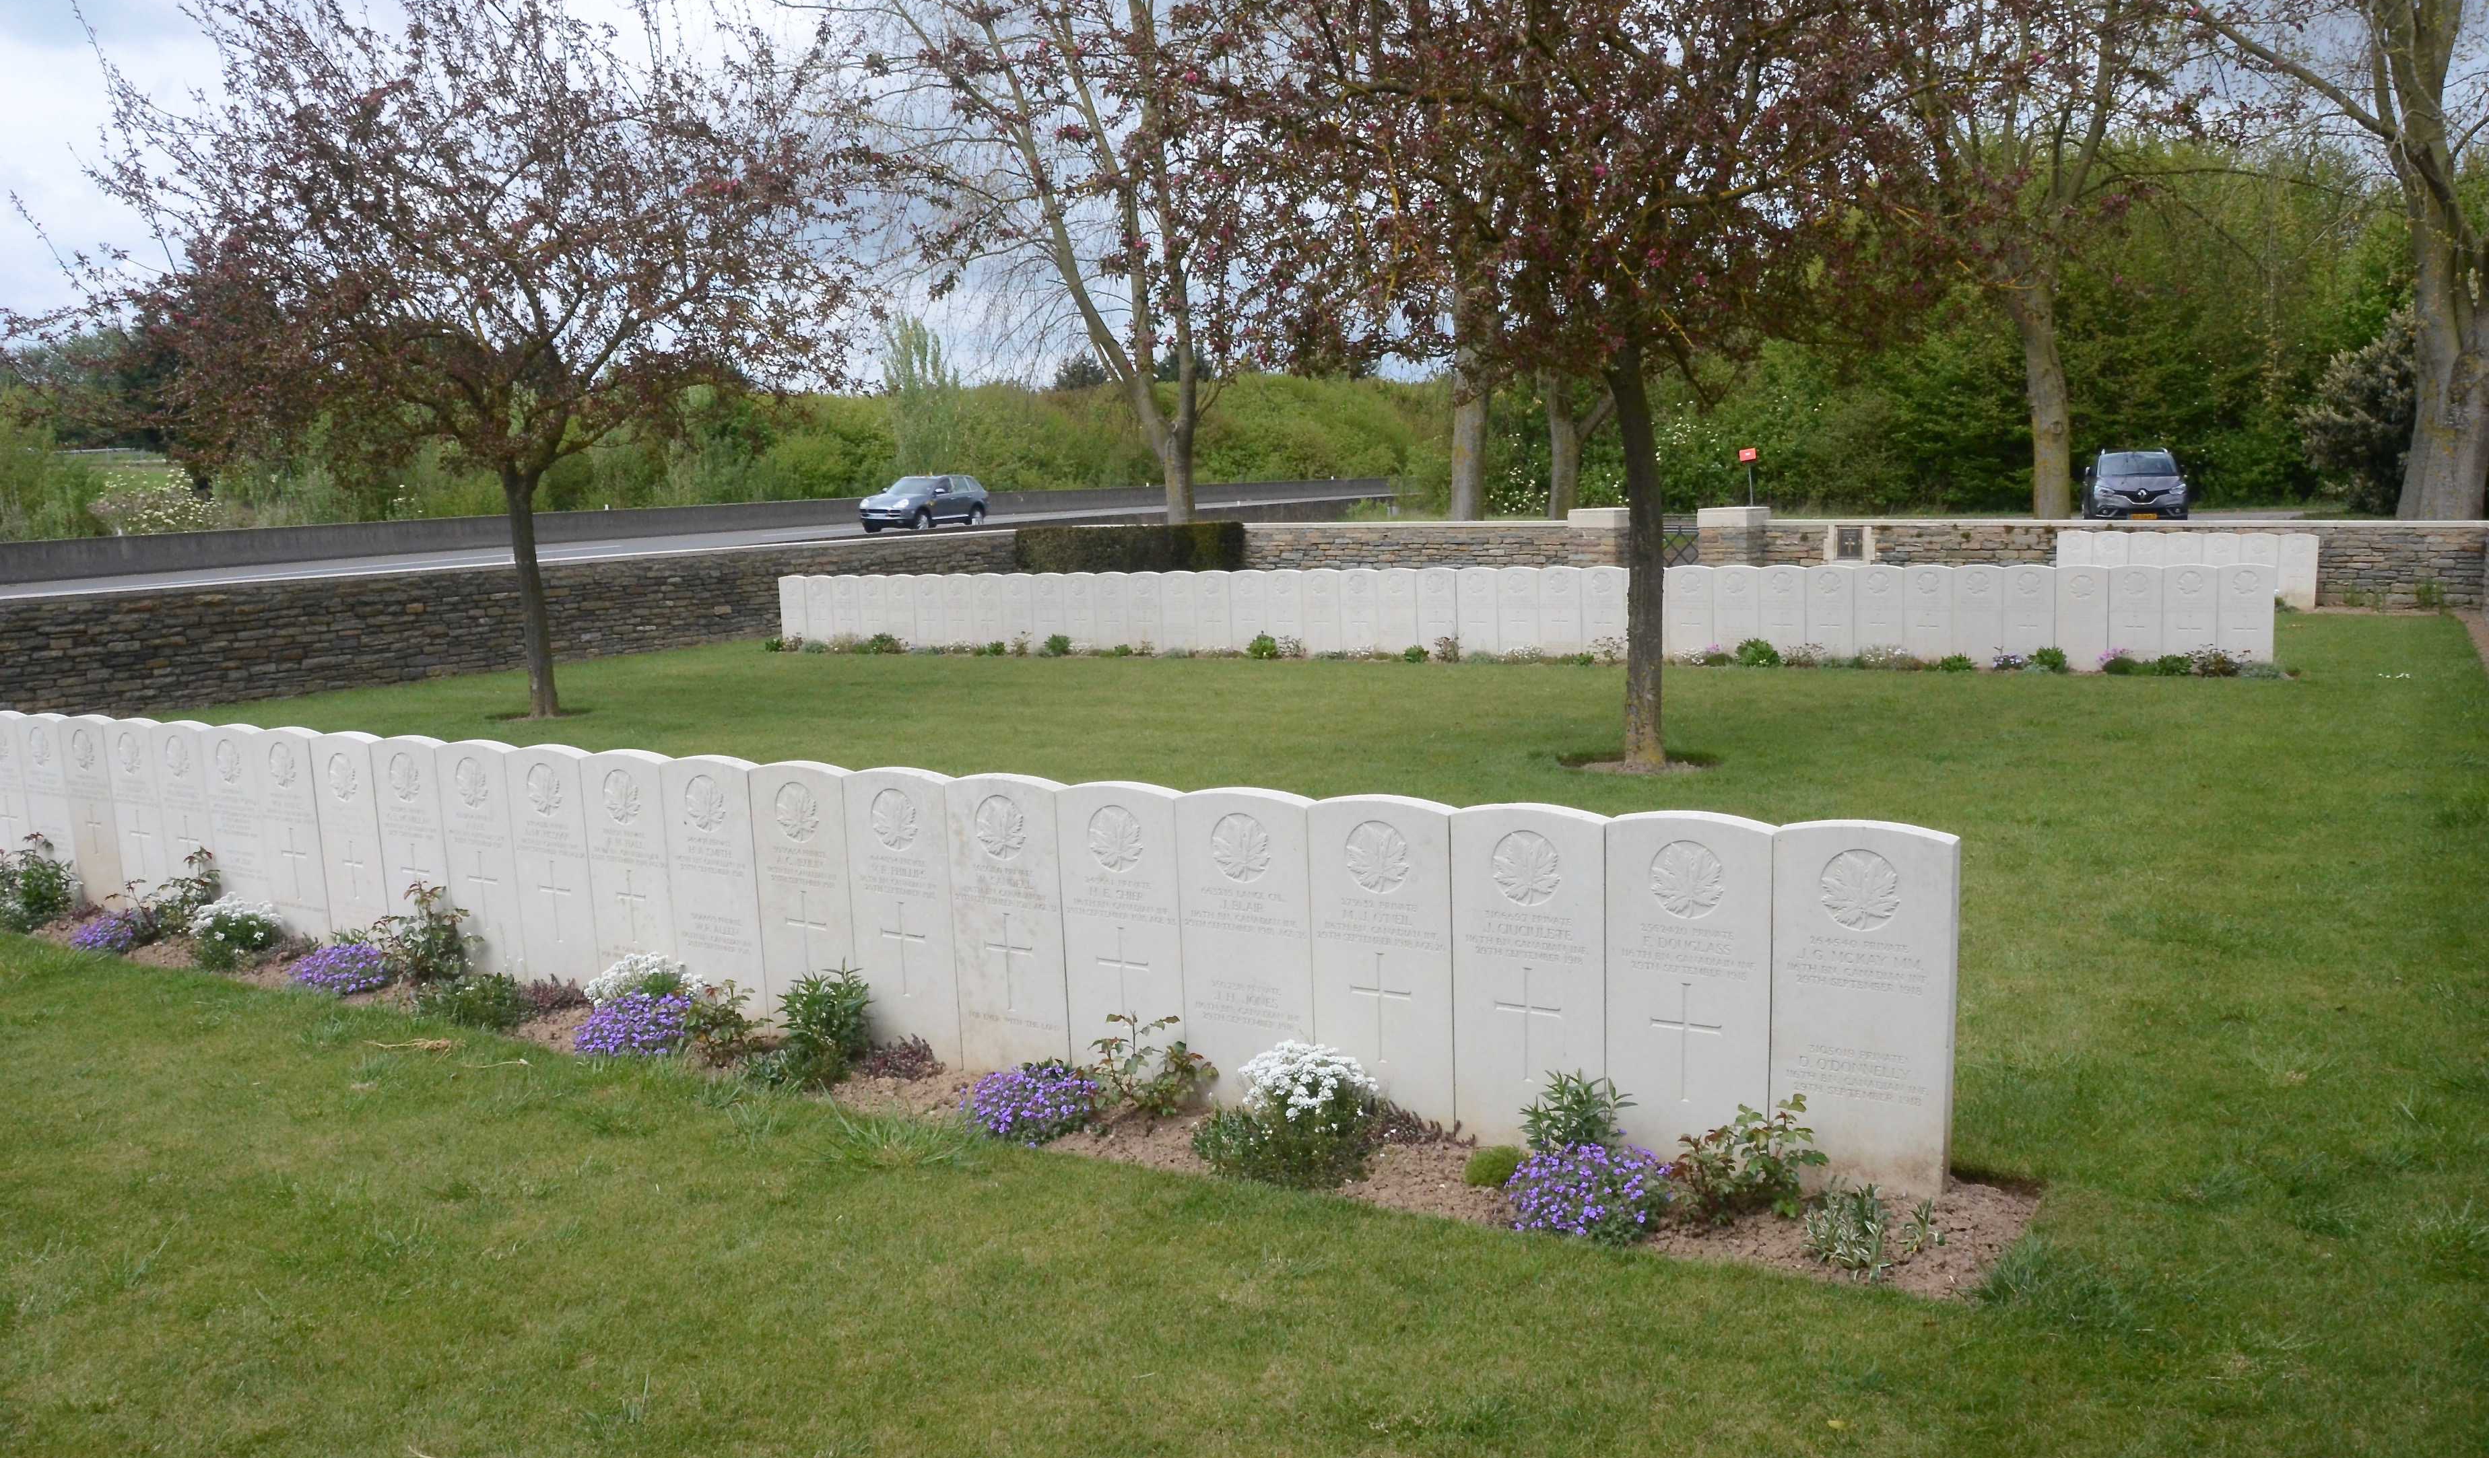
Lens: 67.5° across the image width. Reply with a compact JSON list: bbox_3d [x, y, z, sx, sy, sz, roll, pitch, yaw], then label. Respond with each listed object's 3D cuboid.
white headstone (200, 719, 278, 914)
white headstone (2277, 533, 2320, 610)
[{"bbox_3d":[-3.837,0.388,7.164,0.381,0.810,0.078,3,10,31],"label":"white headstone"},{"bbox_3d":[11.170,-1.654,19.750,0.381,0.810,0.078,2,9,30],"label":"white headstone"}]

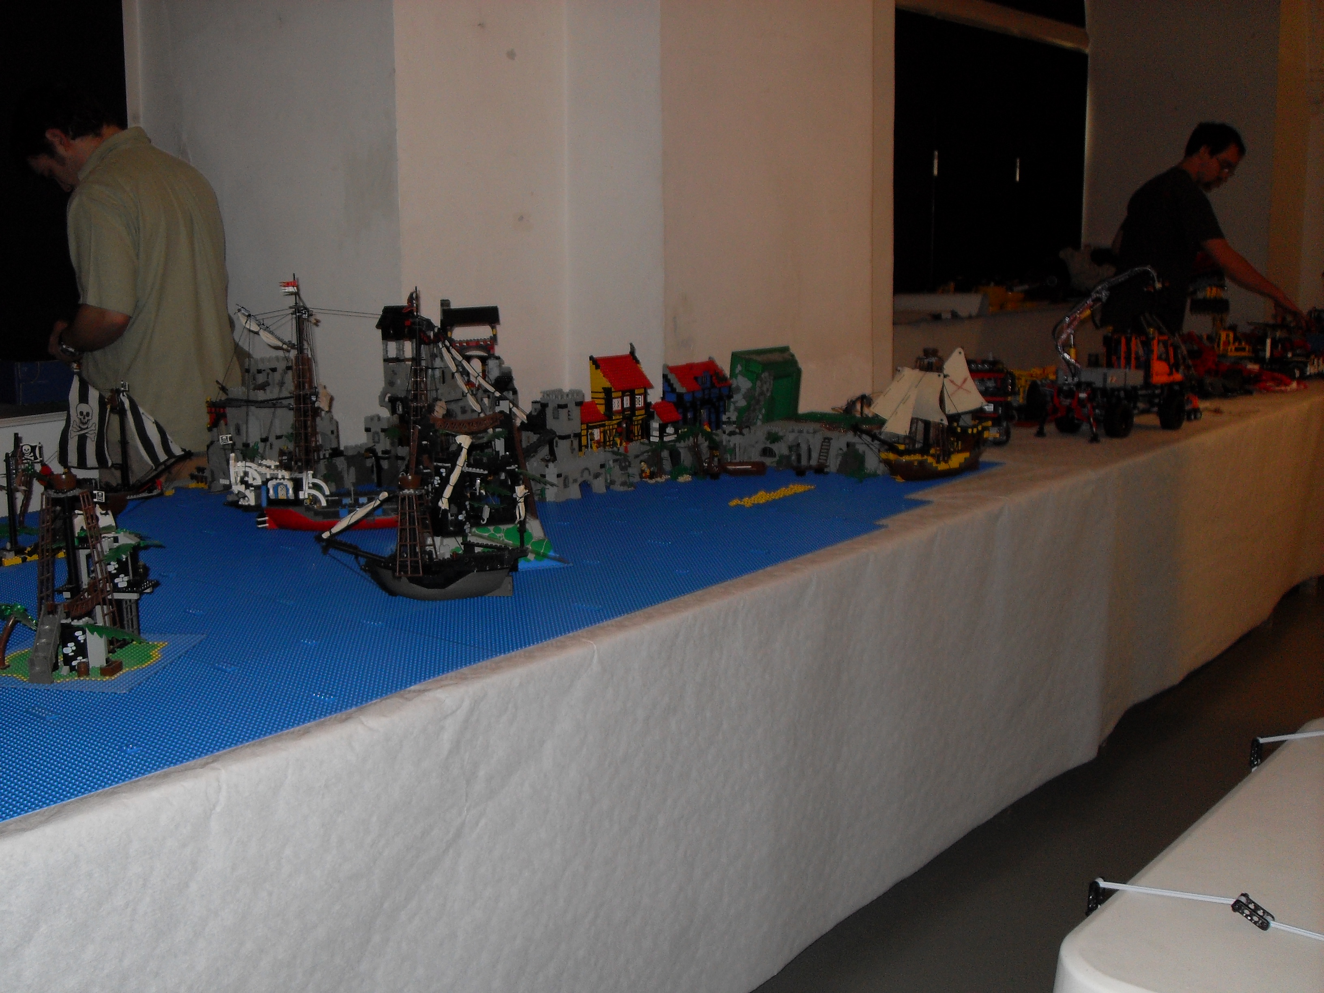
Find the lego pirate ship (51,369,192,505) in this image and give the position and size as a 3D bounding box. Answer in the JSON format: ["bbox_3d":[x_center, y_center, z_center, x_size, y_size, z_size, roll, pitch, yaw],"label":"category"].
[{"bbox_3d":[-1.097,-0.109,2.842,0.290,0.295,0.140,-3,11,-8],"label":"lego pirate ship"}]

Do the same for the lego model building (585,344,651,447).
[{"bbox_3d":[-0.094,-0.223,3.070,0.080,0.215,0.140,7,14,37],"label":"lego model building"}]

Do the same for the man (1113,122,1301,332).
[{"bbox_3d":[2.033,-0.599,5.394,0.680,1.640,0.500,-2,11,-3],"label":"man"}]

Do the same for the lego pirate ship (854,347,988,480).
[{"bbox_3d":[0.559,-0.177,3.026,0.350,0.280,0.160,-7,12,-27],"label":"lego pirate ship"}]

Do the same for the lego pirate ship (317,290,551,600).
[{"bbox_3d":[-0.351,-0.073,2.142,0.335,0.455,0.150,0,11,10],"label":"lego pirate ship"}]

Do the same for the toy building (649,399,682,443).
[{"bbox_3d":[0.007,-0.168,3.091,0.055,0.090,0.070,7,14,37],"label":"toy building"}]

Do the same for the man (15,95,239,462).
[{"bbox_3d":[-1.229,-0.131,3.330,0.460,1.660,0.500,7,14,37],"label":"man"}]

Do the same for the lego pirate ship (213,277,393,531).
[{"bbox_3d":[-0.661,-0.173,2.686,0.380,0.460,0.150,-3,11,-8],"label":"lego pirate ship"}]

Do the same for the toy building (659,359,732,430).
[{"bbox_3d":[0.081,-0.247,3.265,0.090,0.160,0.165,7,14,37],"label":"toy building"}]

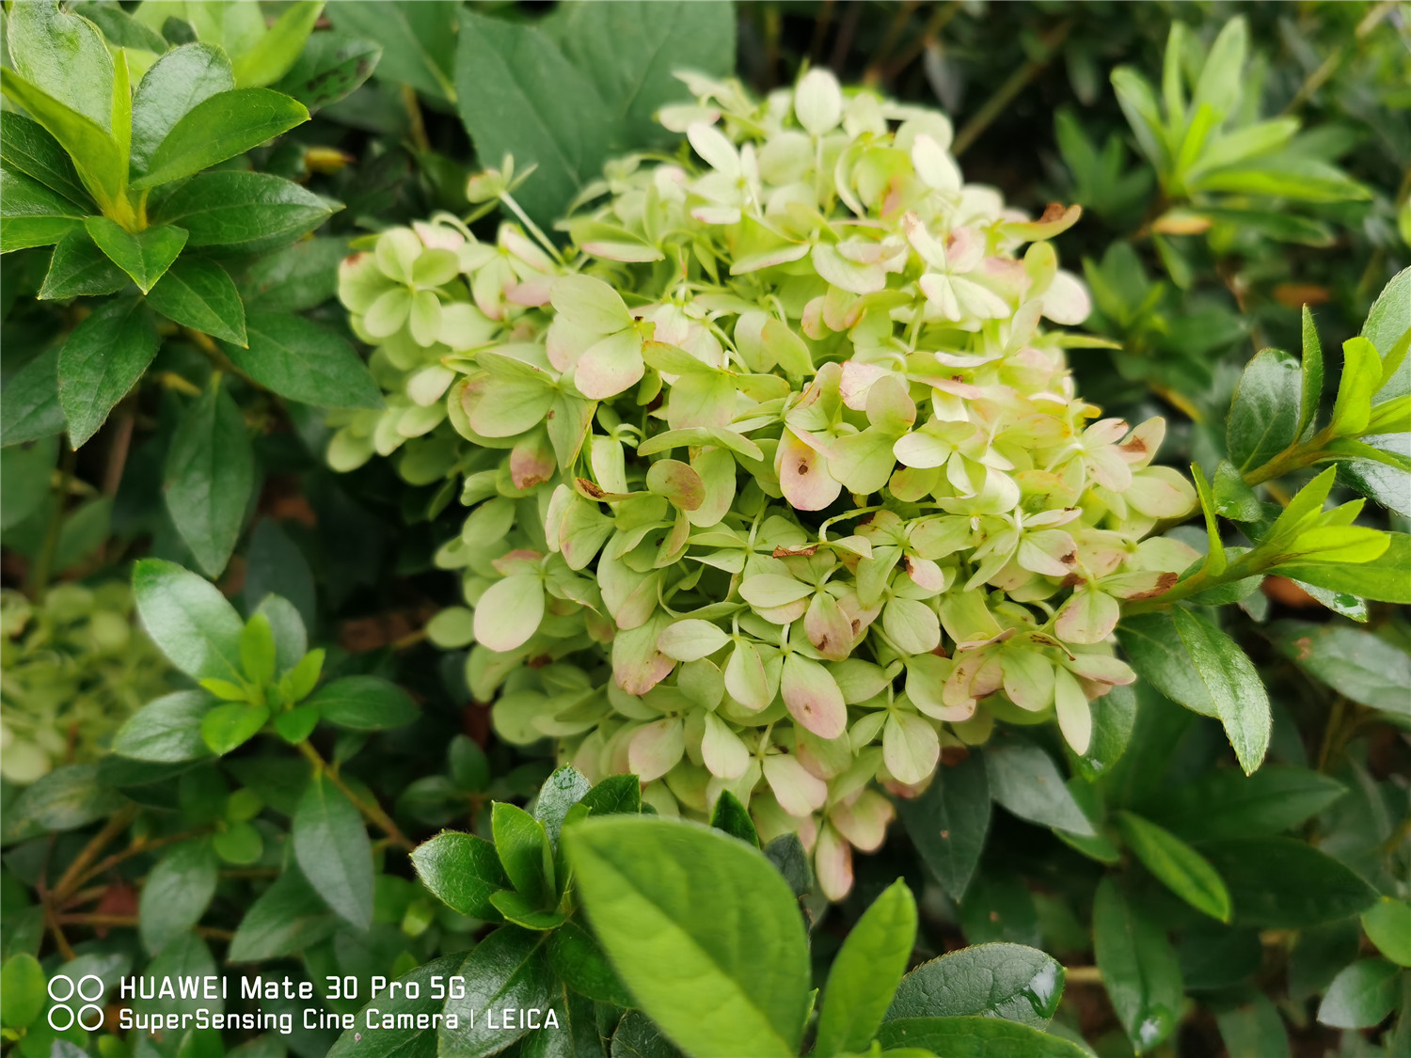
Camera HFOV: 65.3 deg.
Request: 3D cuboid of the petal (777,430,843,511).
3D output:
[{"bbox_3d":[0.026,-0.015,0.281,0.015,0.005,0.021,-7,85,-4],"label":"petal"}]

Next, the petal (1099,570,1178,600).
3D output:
[{"bbox_3d":[0.113,0.014,0.285,0.021,0.004,0.013,-4,37,-5],"label":"petal"}]

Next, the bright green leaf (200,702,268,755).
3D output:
[{"bbox_3d":[-0.148,0.064,0.350,0.018,0.005,0.019,31,68,22],"label":"bright green leaf"}]

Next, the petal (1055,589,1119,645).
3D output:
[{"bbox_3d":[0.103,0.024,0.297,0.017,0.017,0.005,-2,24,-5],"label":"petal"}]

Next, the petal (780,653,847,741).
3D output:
[{"bbox_3d":[0.023,0.035,0.232,0.012,0.004,0.021,-28,62,-4],"label":"petal"}]

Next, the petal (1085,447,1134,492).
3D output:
[{"bbox_3d":[0.106,-0.016,0.290,0.015,0.005,0.013,41,73,-1],"label":"petal"}]

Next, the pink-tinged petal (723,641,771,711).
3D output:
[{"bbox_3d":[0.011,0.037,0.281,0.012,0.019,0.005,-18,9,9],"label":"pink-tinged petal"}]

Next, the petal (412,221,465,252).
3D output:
[{"bbox_3d":[-0.080,-0.087,0.330,0.016,0.006,0.018,-7,45,-7],"label":"petal"}]

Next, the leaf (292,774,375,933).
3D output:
[{"bbox_3d":[-0.104,0.091,0.310,0.021,0.007,0.047,-20,66,-18],"label":"leaf"}]

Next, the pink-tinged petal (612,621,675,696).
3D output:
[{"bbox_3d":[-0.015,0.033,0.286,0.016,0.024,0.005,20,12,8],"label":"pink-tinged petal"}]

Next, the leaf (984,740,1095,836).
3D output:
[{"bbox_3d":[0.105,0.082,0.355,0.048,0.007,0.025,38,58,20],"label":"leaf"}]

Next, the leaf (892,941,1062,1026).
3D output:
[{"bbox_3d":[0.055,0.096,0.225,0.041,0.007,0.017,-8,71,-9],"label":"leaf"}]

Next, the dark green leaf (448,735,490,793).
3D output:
[{"bbox_3d":[-0.090,0.090,0.420,0.015,0.004,0.024,-17,72,-12],"label":"dark green leaf"}]

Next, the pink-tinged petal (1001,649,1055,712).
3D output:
[{"bbox_3d":[0.078,0.037,0.268,0.013,0.004,0.017,-22,82,-13],"label":"pink-tinged petal"}]

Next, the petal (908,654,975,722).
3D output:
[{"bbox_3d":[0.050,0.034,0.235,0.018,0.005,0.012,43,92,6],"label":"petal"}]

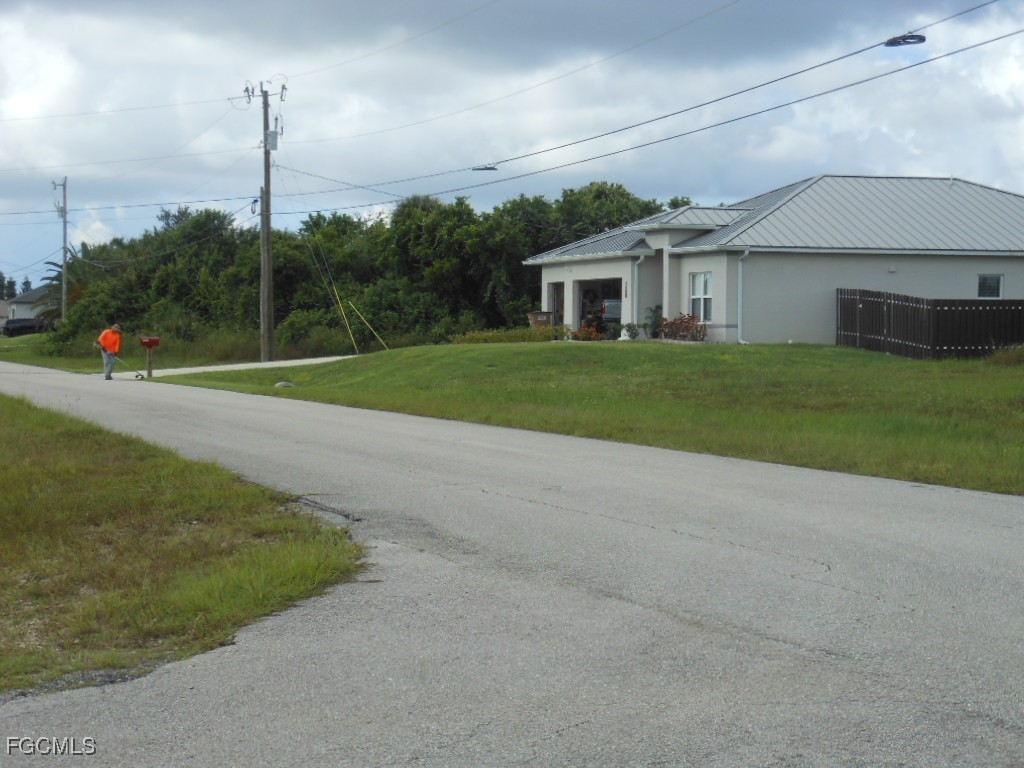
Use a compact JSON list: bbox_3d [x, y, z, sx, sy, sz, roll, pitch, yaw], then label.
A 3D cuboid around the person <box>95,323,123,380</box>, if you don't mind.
[{"bbox_3d":[-11.920,-0.947,66.500,0.600,1.680,0.680,1,2,41],"label":"person"}]

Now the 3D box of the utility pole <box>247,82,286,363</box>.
[{"bbox_3d":[-9.320,-6.163,85.000,1.350,10.600,0.700,0,1,-18],"label":"utility pole"}]

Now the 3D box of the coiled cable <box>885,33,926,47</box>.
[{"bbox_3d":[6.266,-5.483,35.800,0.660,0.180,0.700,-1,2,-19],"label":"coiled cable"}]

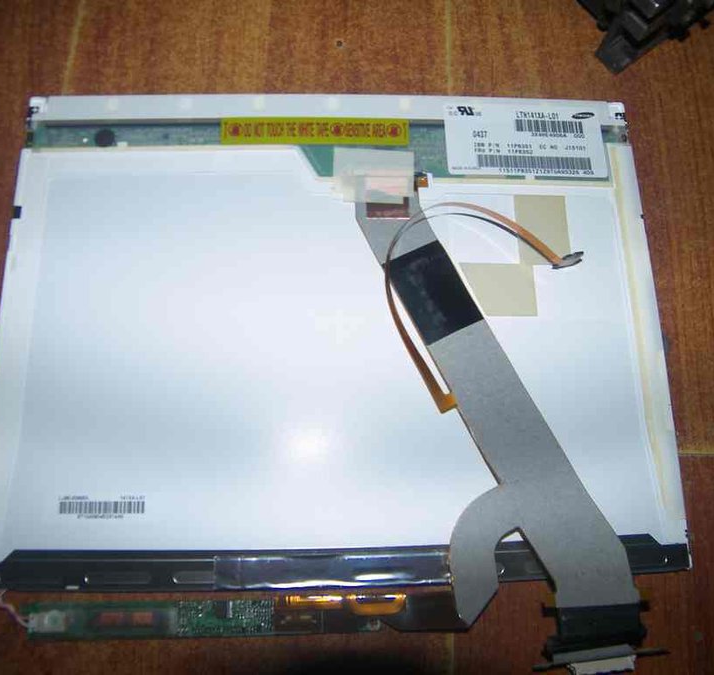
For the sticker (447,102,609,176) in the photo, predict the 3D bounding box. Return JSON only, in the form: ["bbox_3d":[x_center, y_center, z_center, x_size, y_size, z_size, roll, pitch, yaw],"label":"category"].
[{"bbox_3d":[0.083,-0.097,0.307,0.080,0.001,0.040,-1,76,-3],"label":"sticker"}]

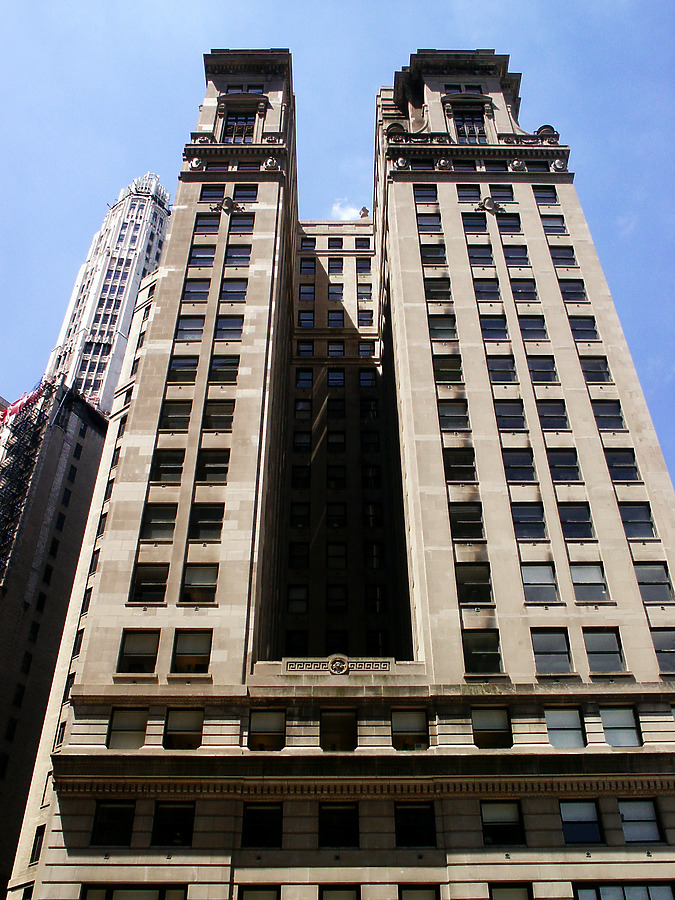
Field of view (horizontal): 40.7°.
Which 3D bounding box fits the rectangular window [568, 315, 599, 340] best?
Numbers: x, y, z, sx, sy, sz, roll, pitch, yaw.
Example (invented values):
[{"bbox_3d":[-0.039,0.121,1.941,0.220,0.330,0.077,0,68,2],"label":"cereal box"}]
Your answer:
[{"bbox_3d":[14.529,-7.205,53.750,1.603,2.182,0.200,0,-42,0],"label":"rectangular window"}]

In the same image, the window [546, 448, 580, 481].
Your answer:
[{"bbox_3d":[11.477,0.809,45.893,1.512,2.131,0.200,0,-42,0],"label":"window"}]

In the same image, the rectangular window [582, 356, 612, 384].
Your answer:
[{"bbox_3d":[13.874,-4.247,48.829,1.503,2.064,0.250,0,-42,0],"label":"rectangular window"}]

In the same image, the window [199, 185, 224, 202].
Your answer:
[{"bbox_3d":[-8.500,-17.341,61.845,1.492,2.109,0.200,0,-42,0],"label":"window"}]

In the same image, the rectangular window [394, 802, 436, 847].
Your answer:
[{"bbox_3d":[2.914,14.106,34.077,1.461,1.597,0.200,0,-42,0],"label":"rectangular window"}]

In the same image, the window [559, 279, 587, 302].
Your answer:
[{"bbox_3d":[14.127,-9.458,54.426,1.533,2.108,0.200,0,-42,0],"label":"window"}]

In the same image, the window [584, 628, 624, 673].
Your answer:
[{"bbox_3d":[11.596,8.655,39.488,1.583,2.185,0.200,0,-42,0],"label":"window"}]

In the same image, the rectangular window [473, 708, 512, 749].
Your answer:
[{"bbox_3d":[5.987,10.805,35.174,1.428,1.785,0.250,0,-42,0],"label":"rectangular window"}]

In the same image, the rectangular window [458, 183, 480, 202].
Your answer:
[{"bbox_3d":[8.924,-17.220,61.363,1.595,2.039,0.200,0,-42,0],"label":"rectangular window"}]

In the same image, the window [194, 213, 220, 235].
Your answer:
[{"bbox_3d":[-8.775,-15.289,61.427,1.580,2.200,0.250,0,-42,0],"label":"window"}]

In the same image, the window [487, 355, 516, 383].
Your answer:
[{"bbox_3d":[9.257,-4.580,51.369,1.596,2.113,0.200,0,-42,0],"label":"window"}]

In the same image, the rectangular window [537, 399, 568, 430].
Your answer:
[{"bbox_3d":[11.575,-1.839,48.869,1.621,2.201,0.200,0,-42,0],"label":"rectangular window"}]

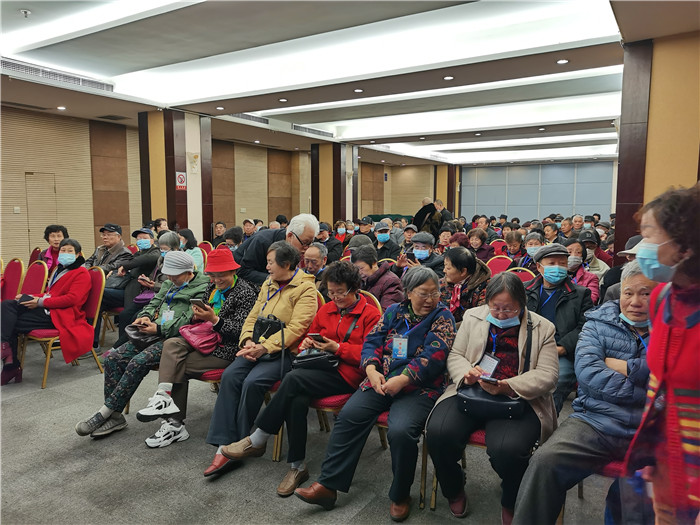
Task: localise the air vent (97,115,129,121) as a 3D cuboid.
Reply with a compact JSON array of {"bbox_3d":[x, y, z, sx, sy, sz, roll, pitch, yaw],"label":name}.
[{"bbox_3d":[-4.079,-2.490,9.416,0.420,0.050,0.420,3,7,31],"label":"air vent"}]

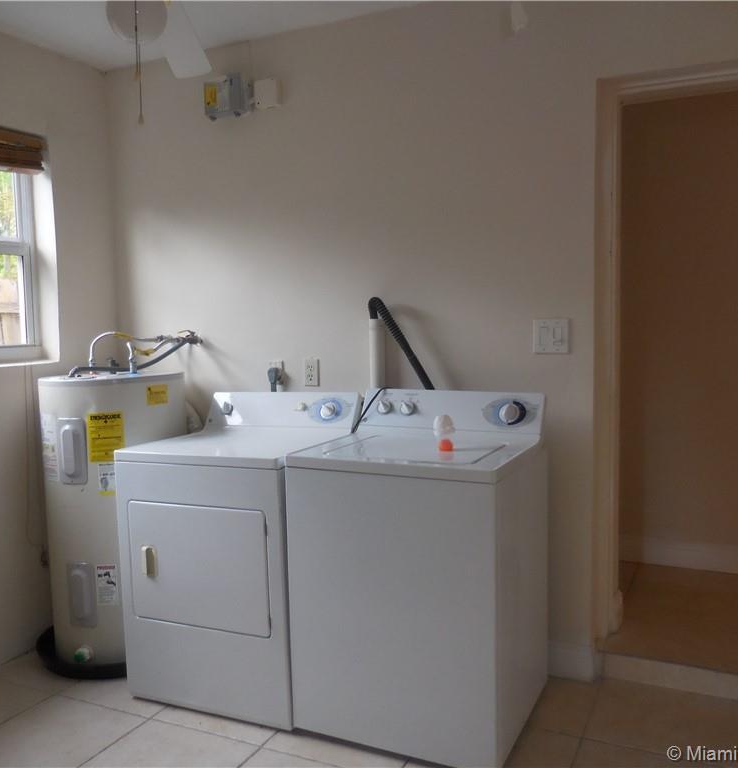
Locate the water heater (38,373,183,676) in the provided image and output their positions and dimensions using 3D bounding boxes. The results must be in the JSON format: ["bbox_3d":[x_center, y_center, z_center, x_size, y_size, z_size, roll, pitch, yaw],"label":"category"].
[{"bbox_3d":[-1.057,0.527,3.154,0.585,1.130,0.590,0,5,19],"label":"water heater"}]

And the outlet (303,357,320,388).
[{"bbox_3d":[-0.243,-0.046,3.139,0.071,0.116,0.014,1,5,26],"label":"outlet"}]

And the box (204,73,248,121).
[{"bbox_3d":[-0.605,-1.219,3.145,0.143,0.133,0.115,1,5,26],"label":"box"}]

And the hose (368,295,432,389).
[{"bbox_3d":[0.123,-0.152,2.888,0.268,0.383,0.080,1,5,26],"label":"hose"}]

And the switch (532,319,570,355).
[{"bbox_3d":[0.665,-0.173,2.691,0.120,0.121,0.014,1,5,26],"label":"switch"}]

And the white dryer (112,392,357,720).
[{"bbox_3d":[-0.433,0.584,2.817,0.686,1.075,0.690,1,5,23],"label":"white dryer"}]

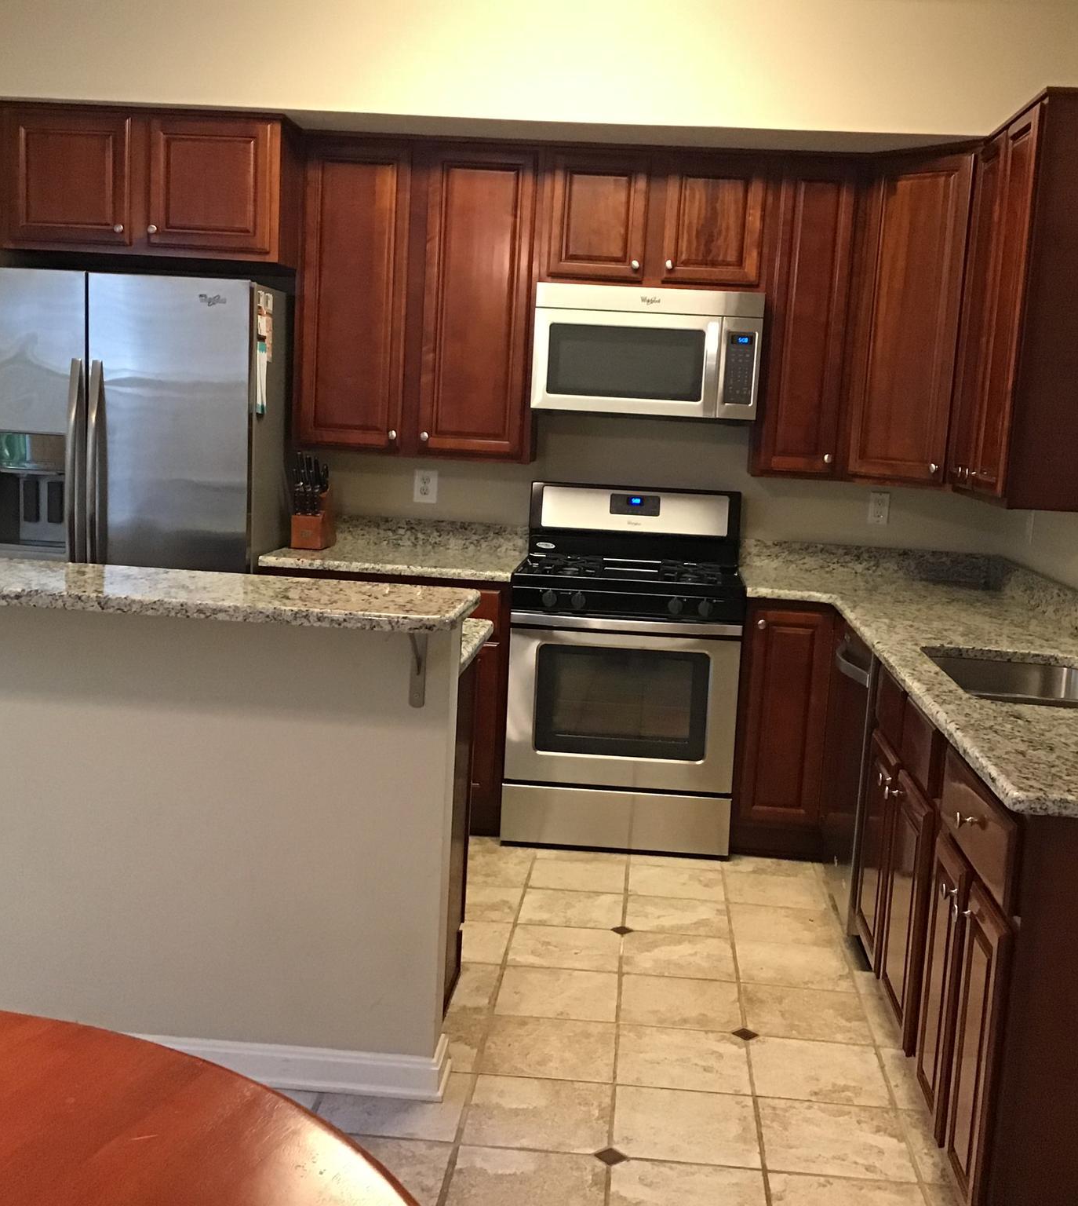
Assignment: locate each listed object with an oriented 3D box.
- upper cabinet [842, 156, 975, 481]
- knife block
[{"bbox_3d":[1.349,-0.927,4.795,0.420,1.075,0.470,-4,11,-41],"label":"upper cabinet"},{"bbox_3d":[-0.809,-0.315,5.189,0.108,0.221,0.223,3,8,4],"label":"knife block"}]

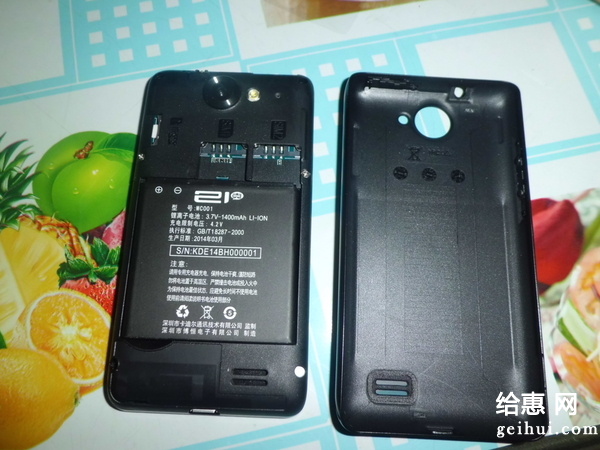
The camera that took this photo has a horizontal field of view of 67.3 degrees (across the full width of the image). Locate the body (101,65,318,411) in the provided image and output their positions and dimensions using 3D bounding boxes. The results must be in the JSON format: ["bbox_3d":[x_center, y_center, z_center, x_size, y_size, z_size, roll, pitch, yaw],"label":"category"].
[{"bbox_3d":[-0.027,0.001,0.148,0.060,0.009,0.115,2,75,0],"label":"body"}]

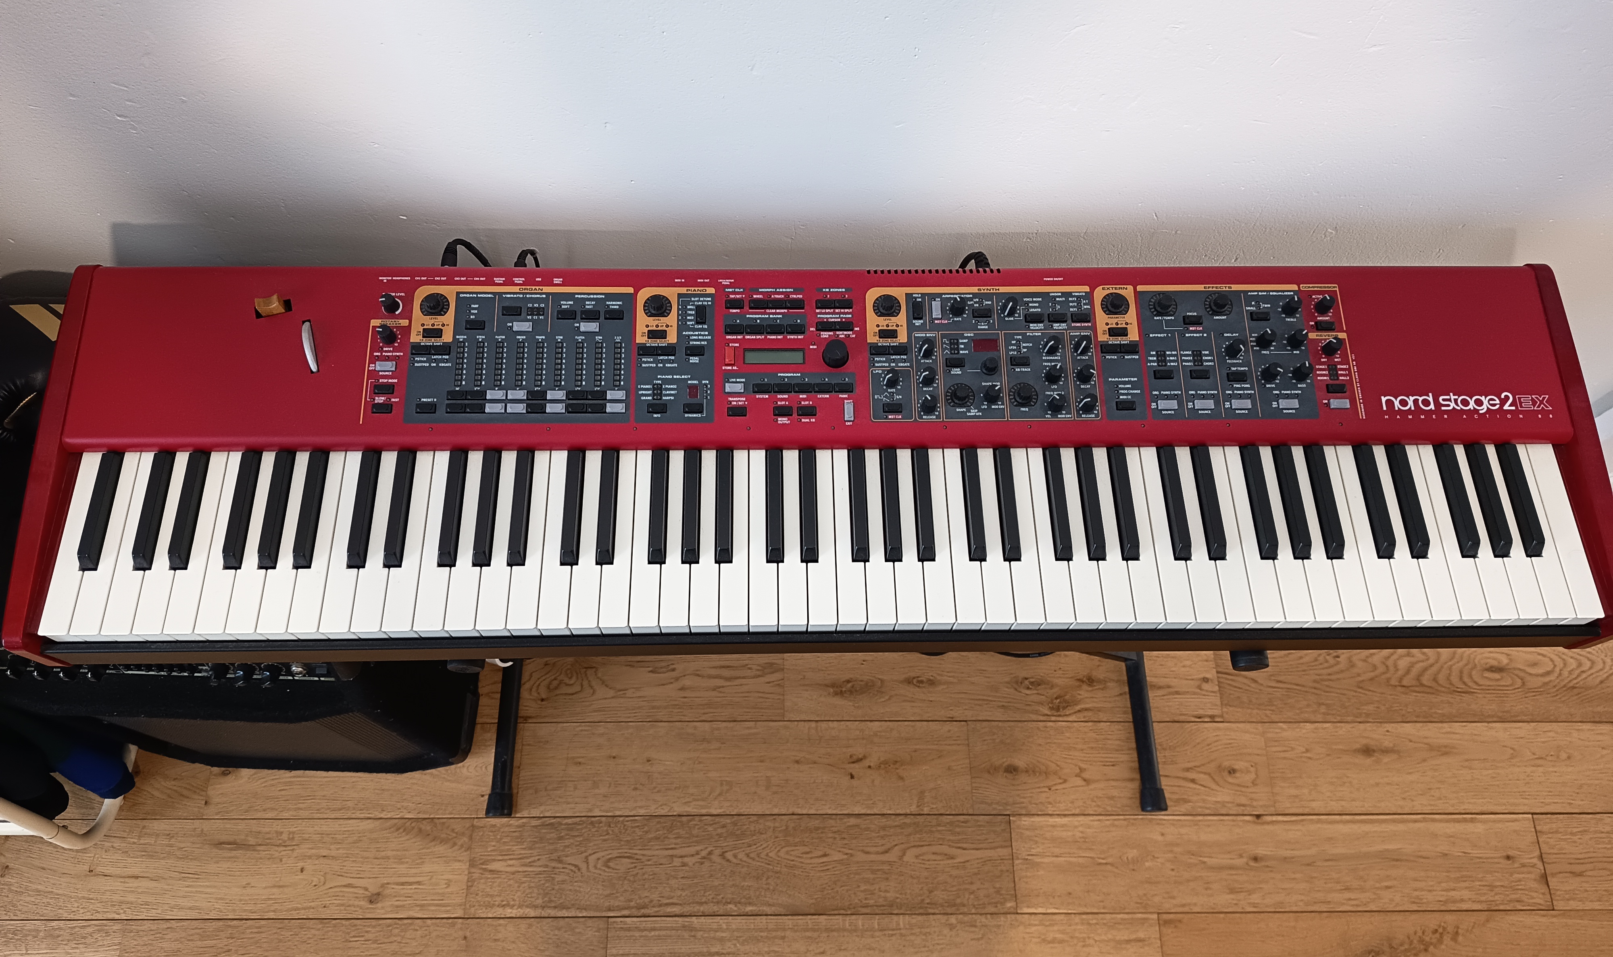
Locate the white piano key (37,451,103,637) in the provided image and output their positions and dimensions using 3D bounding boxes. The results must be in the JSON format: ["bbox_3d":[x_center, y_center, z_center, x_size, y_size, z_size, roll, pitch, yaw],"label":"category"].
[{"bbox_3d":[-0.576,0.053,0.891,0.023,0.020,0.151,0,67,-2],"label":"white piano key"}]

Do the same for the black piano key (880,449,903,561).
[{"bbox_3d":[0.070,0.020,0.912,0.013,0.013,0.099,0,67,-2],"label":"black piano key"}]

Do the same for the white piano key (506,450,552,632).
[{"bbox_3d":[-0.223,0.051,0.902,0.023,0.021,0.150,0,67,-2],"label":"white piano key"}]

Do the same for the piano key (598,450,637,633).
[{"bbox_3d":[-0.152,0.051,0.904,0.023,0.021,0.150,0,67,-2],"label":"piano key"}]

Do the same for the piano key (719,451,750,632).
[{"bbox_3d":[-0.058,0.049,0.907,0.023,0.020,0.151,0,67,-2],"label":"piano key"}]

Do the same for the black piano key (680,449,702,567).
[{"bbox_3d":[-0.093,0.021,0.907,0.013,0.013,0.099,0,67,-2],"label":"black piano key"}]

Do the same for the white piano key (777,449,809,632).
[{"bbox_3d":[-0.011,0.050,0.909,0.023,0.021,0.151,0,67,-2],"label":"white piano key"}]

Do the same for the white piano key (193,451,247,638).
[{"bbox_3d":[-0.459,0.052,0.895,0.023,0.020,0.151,0,67,-2],"label":"white piano key"}]

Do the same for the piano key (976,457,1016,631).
[{"bbox_3d":[0.153,0.049,0.914,0.023,0.021,0.150,0,67,-2],"label":"piano key"}]

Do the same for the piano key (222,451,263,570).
[{"bbox_3d":[-0.453,0.024,0.895,0.013,0.013,0.099,0,67,-2],"label":"piano key"}]

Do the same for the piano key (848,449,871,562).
[{"bbox_3d":[0.043,0.020,0.905,0.013,0.013,0.097,0,67,-2],"label":"piano key"}]

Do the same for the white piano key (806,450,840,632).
[{"bbox_3d":[0.011,0.049,0.909,0.023,0.020,0.151,0,67,-2],"label":"white piano key"}]

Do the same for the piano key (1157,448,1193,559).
[{"bbox_3d":[0.305,0.019,0.924,0.013,0.013,0.096,0,67,-2],"label":"piano key"}]

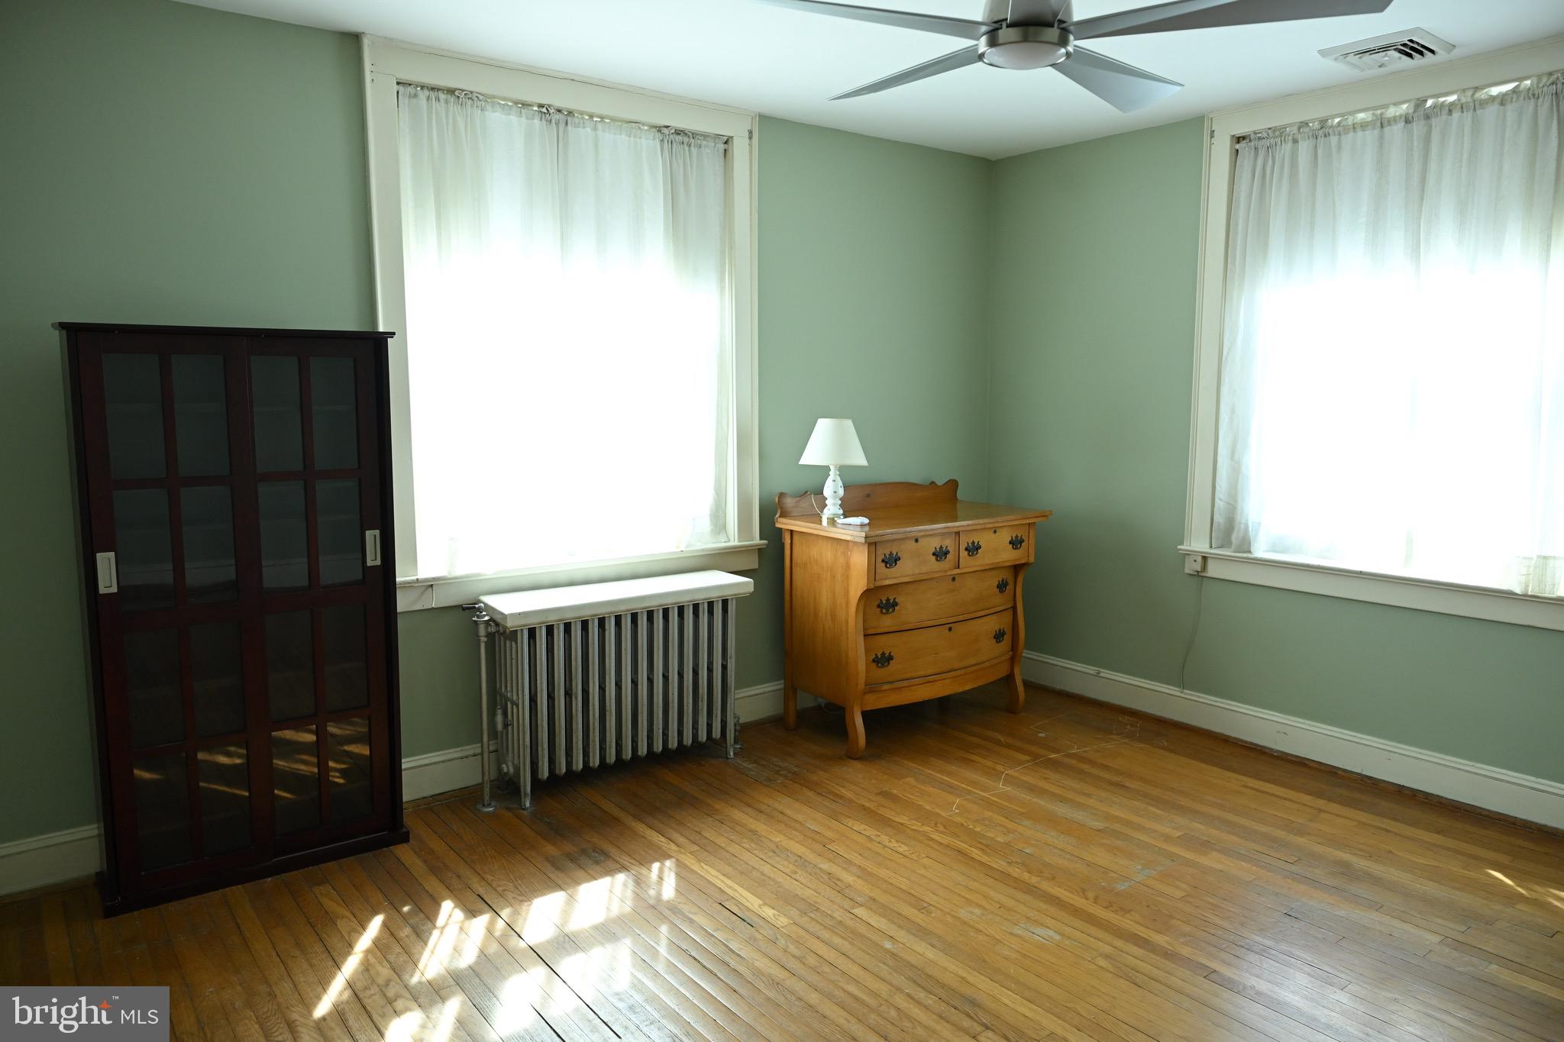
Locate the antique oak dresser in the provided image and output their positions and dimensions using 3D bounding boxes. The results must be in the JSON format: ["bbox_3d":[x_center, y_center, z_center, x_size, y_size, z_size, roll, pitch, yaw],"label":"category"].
[{"bbox_3d":[0.561,0.361,4.356,1.054,1.000,0.535,-6,9,-37],"label":"antique oak dresser"}]

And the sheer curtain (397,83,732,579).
[{"bbox_3d":[-0.731,-0.660,3.825,1.290,1.600,0.070,-5,9,-36],"label":"sheer curtain"}]

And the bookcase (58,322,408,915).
[{"bbox_3d":[-1.558,0.243,3.048,0.815,1.575,0.250,-5,9,-36],"label":"bookcase"}]

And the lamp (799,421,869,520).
[{"bbox_3d":[0.209,-0.218,4.227,0.284,0.400,0.284,0,7,0],"label":"lamp"}]

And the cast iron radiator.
[{"bbox_3d":[-0.593,0.593,3.794,1.035,0.688,0.290,-5,9,-36],"label":"cast iron radiator"}]

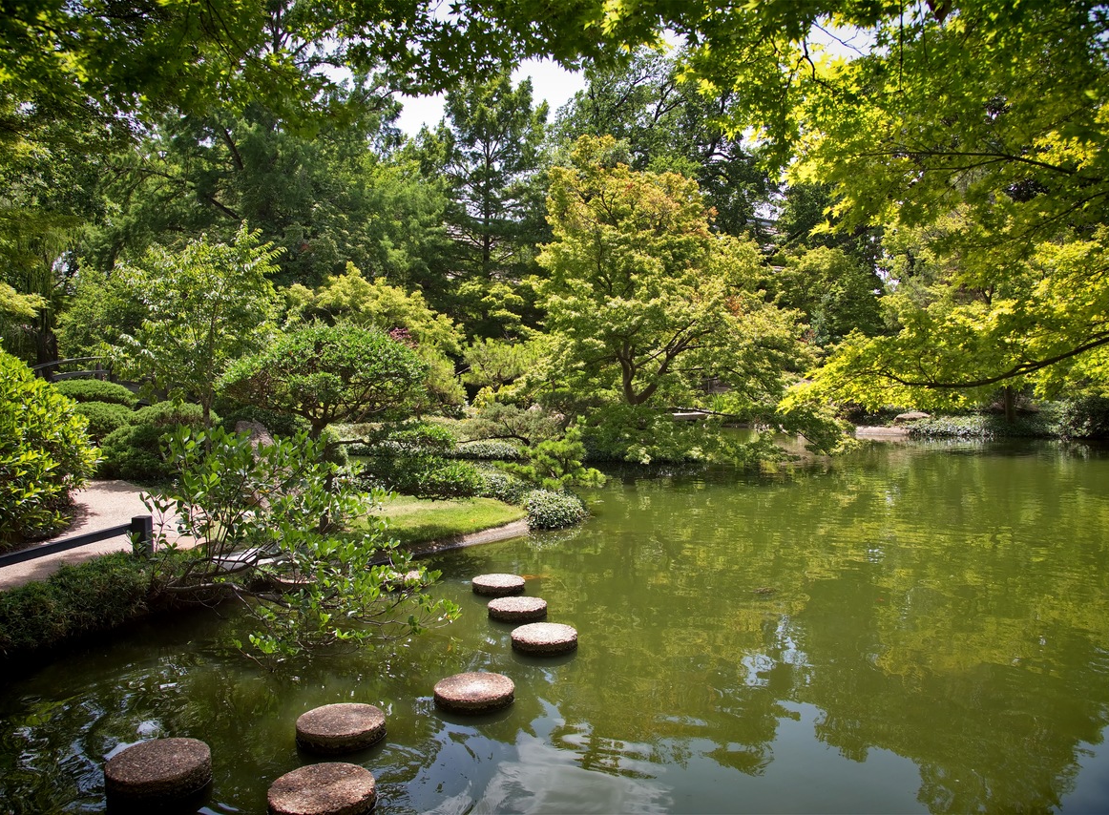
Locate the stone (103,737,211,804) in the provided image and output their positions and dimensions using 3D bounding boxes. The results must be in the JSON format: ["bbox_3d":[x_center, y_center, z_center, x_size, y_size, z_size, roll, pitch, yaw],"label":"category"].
[{"bbox_3d":[-1.864,1.720,3.842,0.450,0.120,0.450,0,2,0],"label":"stone"}]

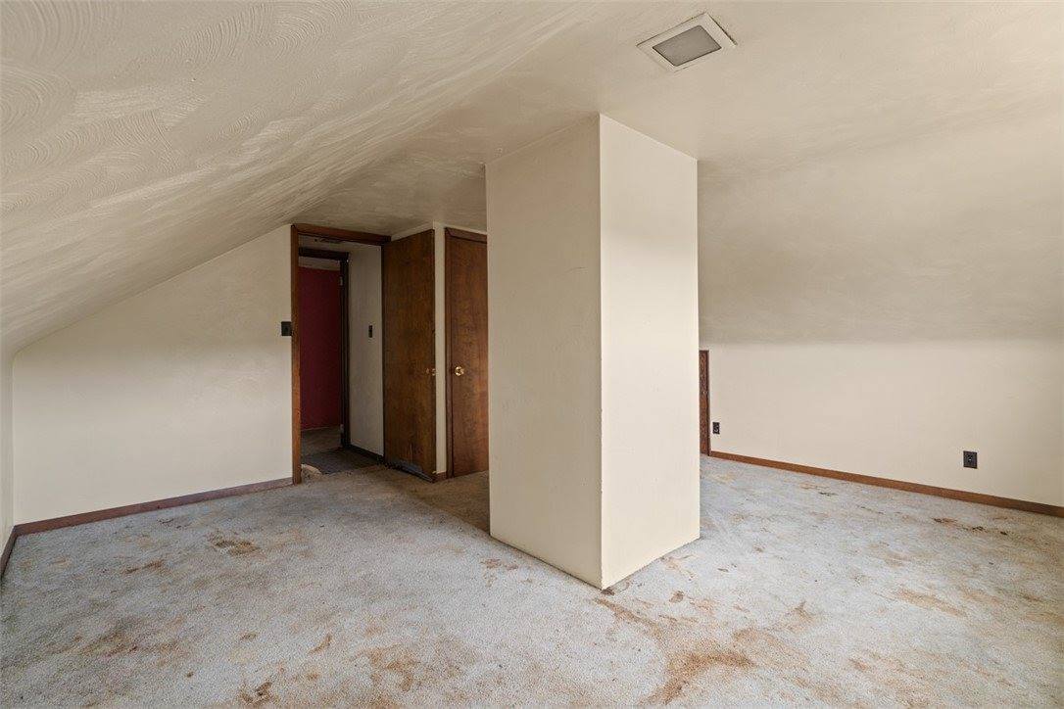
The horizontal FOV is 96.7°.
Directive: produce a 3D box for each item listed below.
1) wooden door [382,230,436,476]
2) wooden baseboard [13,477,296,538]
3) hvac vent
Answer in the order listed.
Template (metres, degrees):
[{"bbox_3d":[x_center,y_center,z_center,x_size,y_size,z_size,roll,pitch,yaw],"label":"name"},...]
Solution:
[{"bbox_3d":[-1.051,0.013,4.068,0.760,2.026,0.036,0,1,43],"label":"wooden door"},{"bbox_3d":[-2.470,1.020,3.274,1.506,0.072,0.014,-1,1,-43],"label":"wooden baseboard"},{"bbox_3d":[0.534,-1.061,1.634,0.237,0.020,0.232,0,1,44],"label":"hvac vent"}]

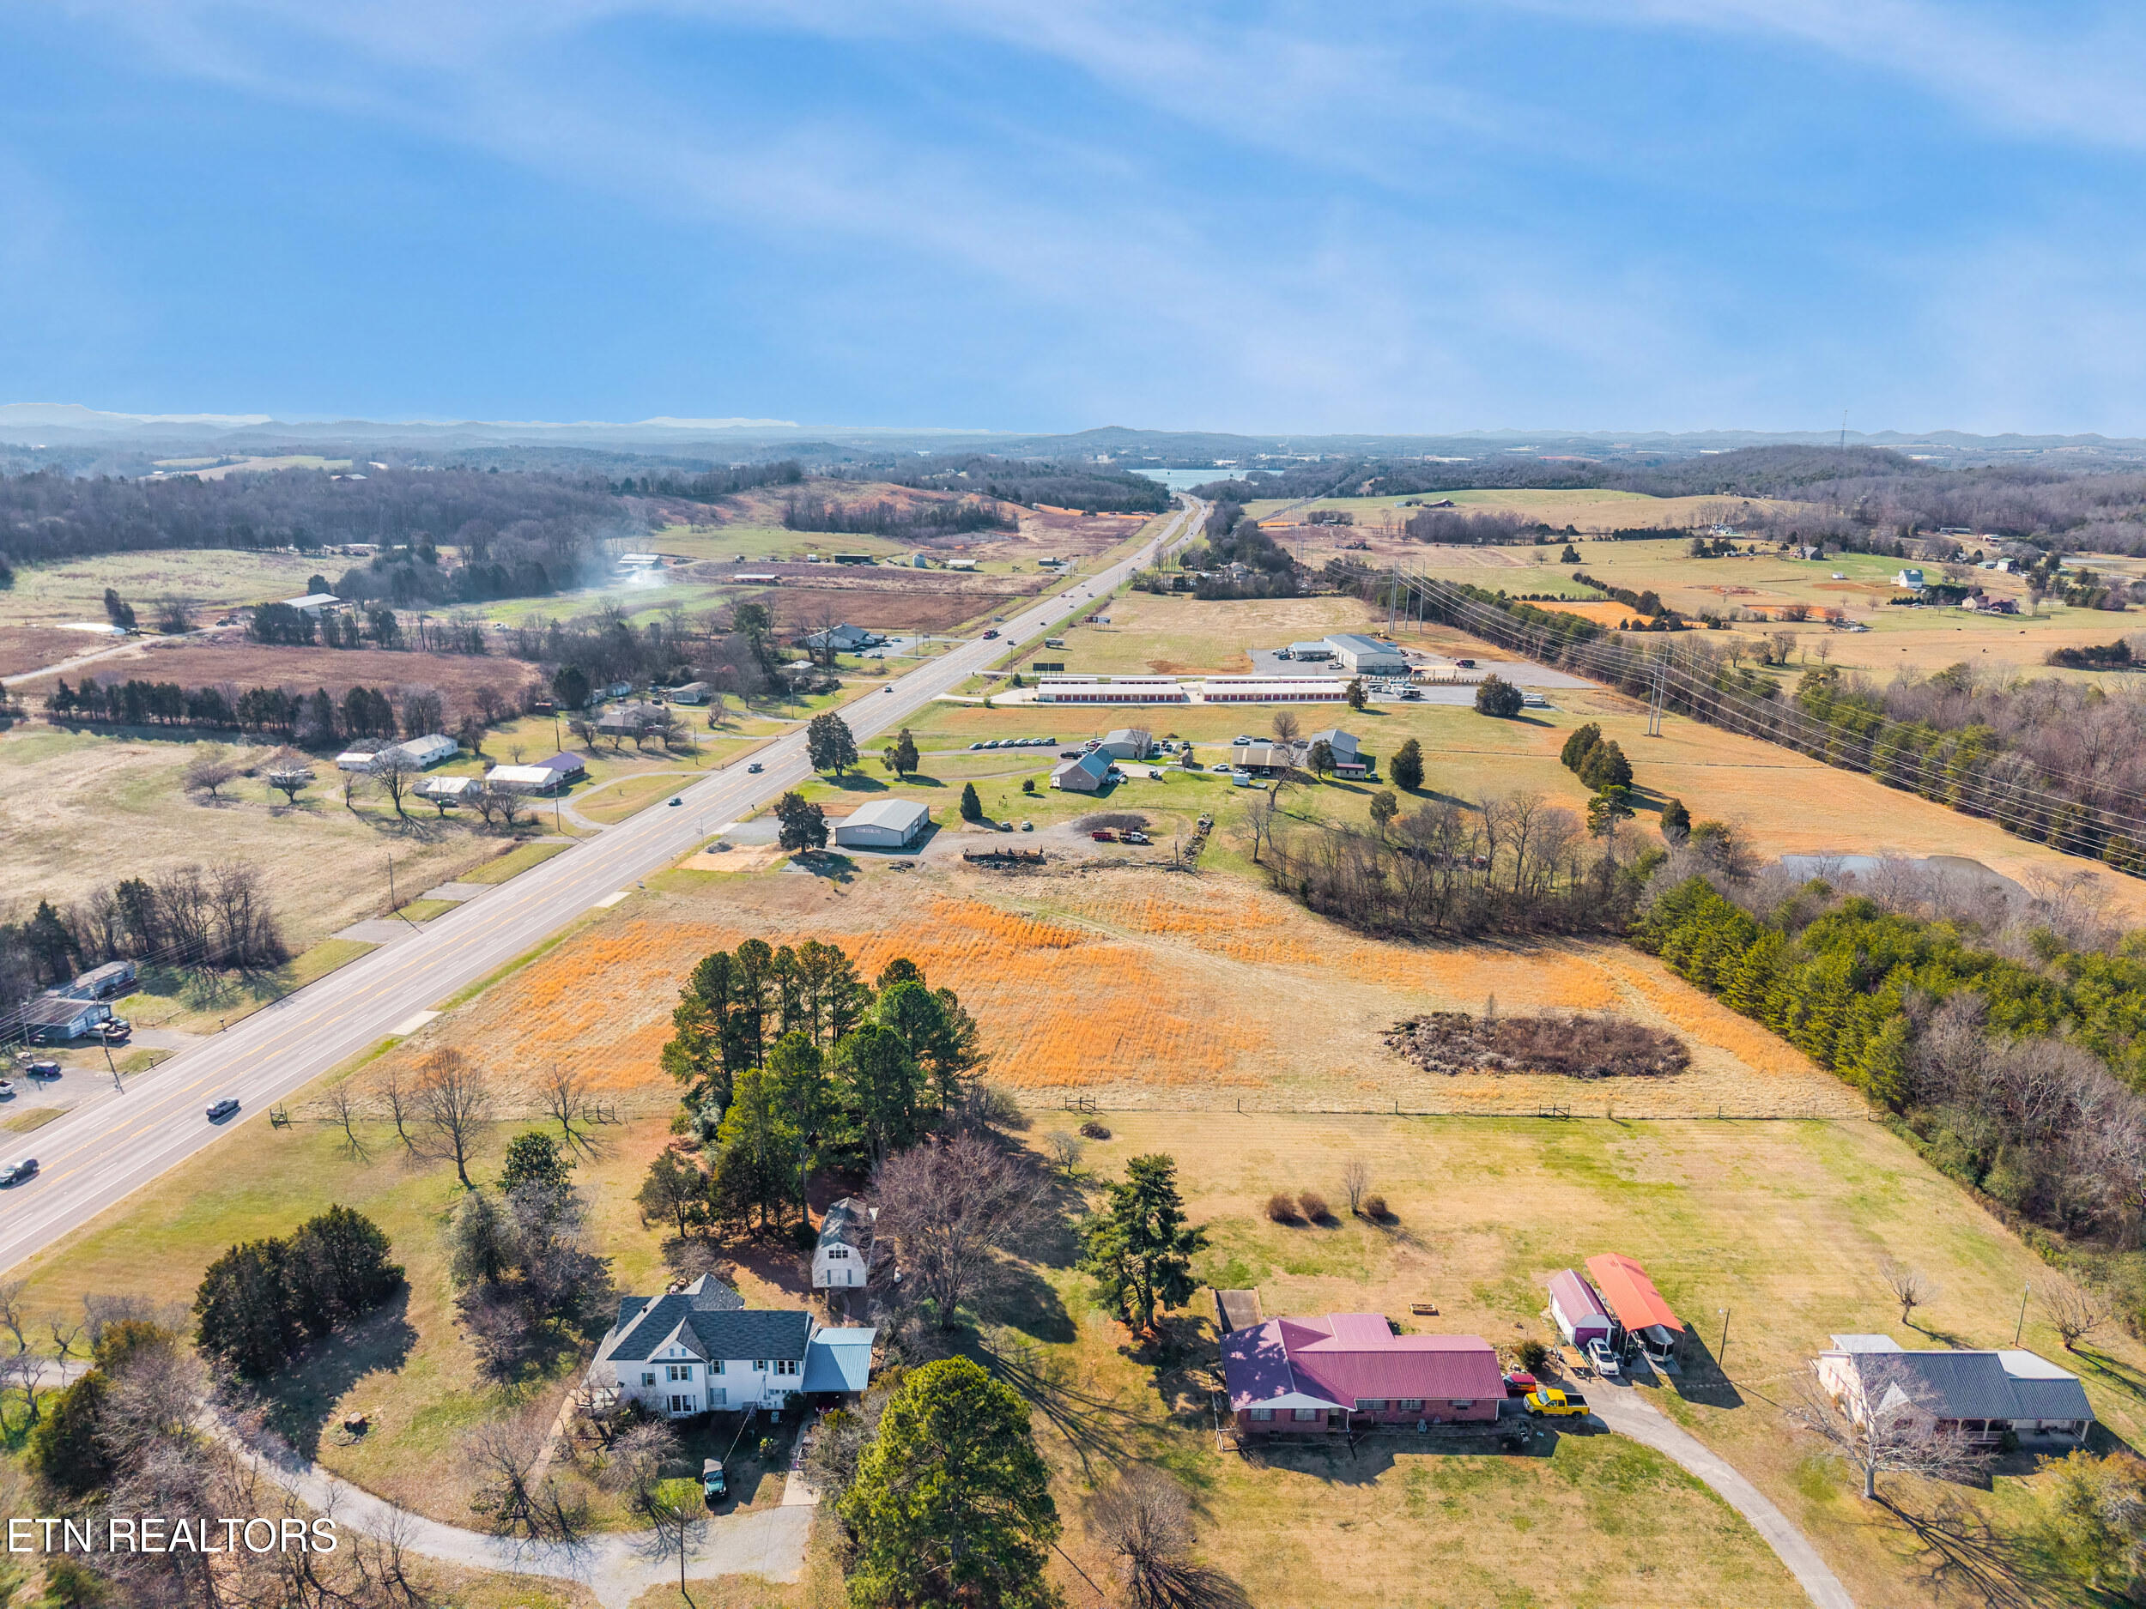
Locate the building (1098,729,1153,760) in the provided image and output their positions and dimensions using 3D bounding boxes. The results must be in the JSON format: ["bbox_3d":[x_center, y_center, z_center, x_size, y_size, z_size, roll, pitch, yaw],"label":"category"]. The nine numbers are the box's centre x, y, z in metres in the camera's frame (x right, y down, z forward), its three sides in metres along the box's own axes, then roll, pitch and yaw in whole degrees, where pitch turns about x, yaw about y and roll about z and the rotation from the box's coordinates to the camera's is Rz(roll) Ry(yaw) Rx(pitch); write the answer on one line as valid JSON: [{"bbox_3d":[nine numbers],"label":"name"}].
[{"bbox_3d":[15.576,-17.076,420.324,12.300,4.700,18.000,2,14,9],"label":"building"}]

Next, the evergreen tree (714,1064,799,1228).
[{"bbox_3d":[-35.365,38.189,165.957,9.200,19.200,9.200,0,14,0],"label":"evergreen tree"}]

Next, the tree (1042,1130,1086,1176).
[{"bbox_3d":[-1.106,41.808,178.347,5.220,5.500,5.220,0,14,0],"label":"tree"}]

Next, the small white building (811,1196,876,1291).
[{"bbox_3d":[-25.033,48.041,163.258,5.900,5.400,9.400,0,14,-2],"label":"small white building"}]

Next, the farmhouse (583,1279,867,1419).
[{"bbox_3d":[-31.600,50.370,139.500,26.000,8.700,11.600,0,14,0],"label":"farmhouse"}]

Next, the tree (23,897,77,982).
[{"bbox_3d":[-165.945,22.067,241.778,7.500,13.600,7.500,0,14,0],"label":"tree"}]

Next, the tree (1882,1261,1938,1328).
[{"bbox_3d":[86.113,50.333,153.089,5.800,6.900,5.800,0,14,0],"label":"tree"}]

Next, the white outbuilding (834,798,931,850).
[{"bbox_3d":[-41.900,3.976,331.828,14.600,4.900,22.500,2,14,8],"label":"white outbuilding"}]

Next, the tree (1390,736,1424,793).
[{"bbox_3d":[84.370,-10.250,376.260,8.480,13.670,8.480,0,14,0],"label":"tree"}]

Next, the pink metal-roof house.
[{"bbox_3d":[26.700,52.300,139.620,25.000,4.900,15.000,0,14,0],"label":"pink metal-roof house"}]

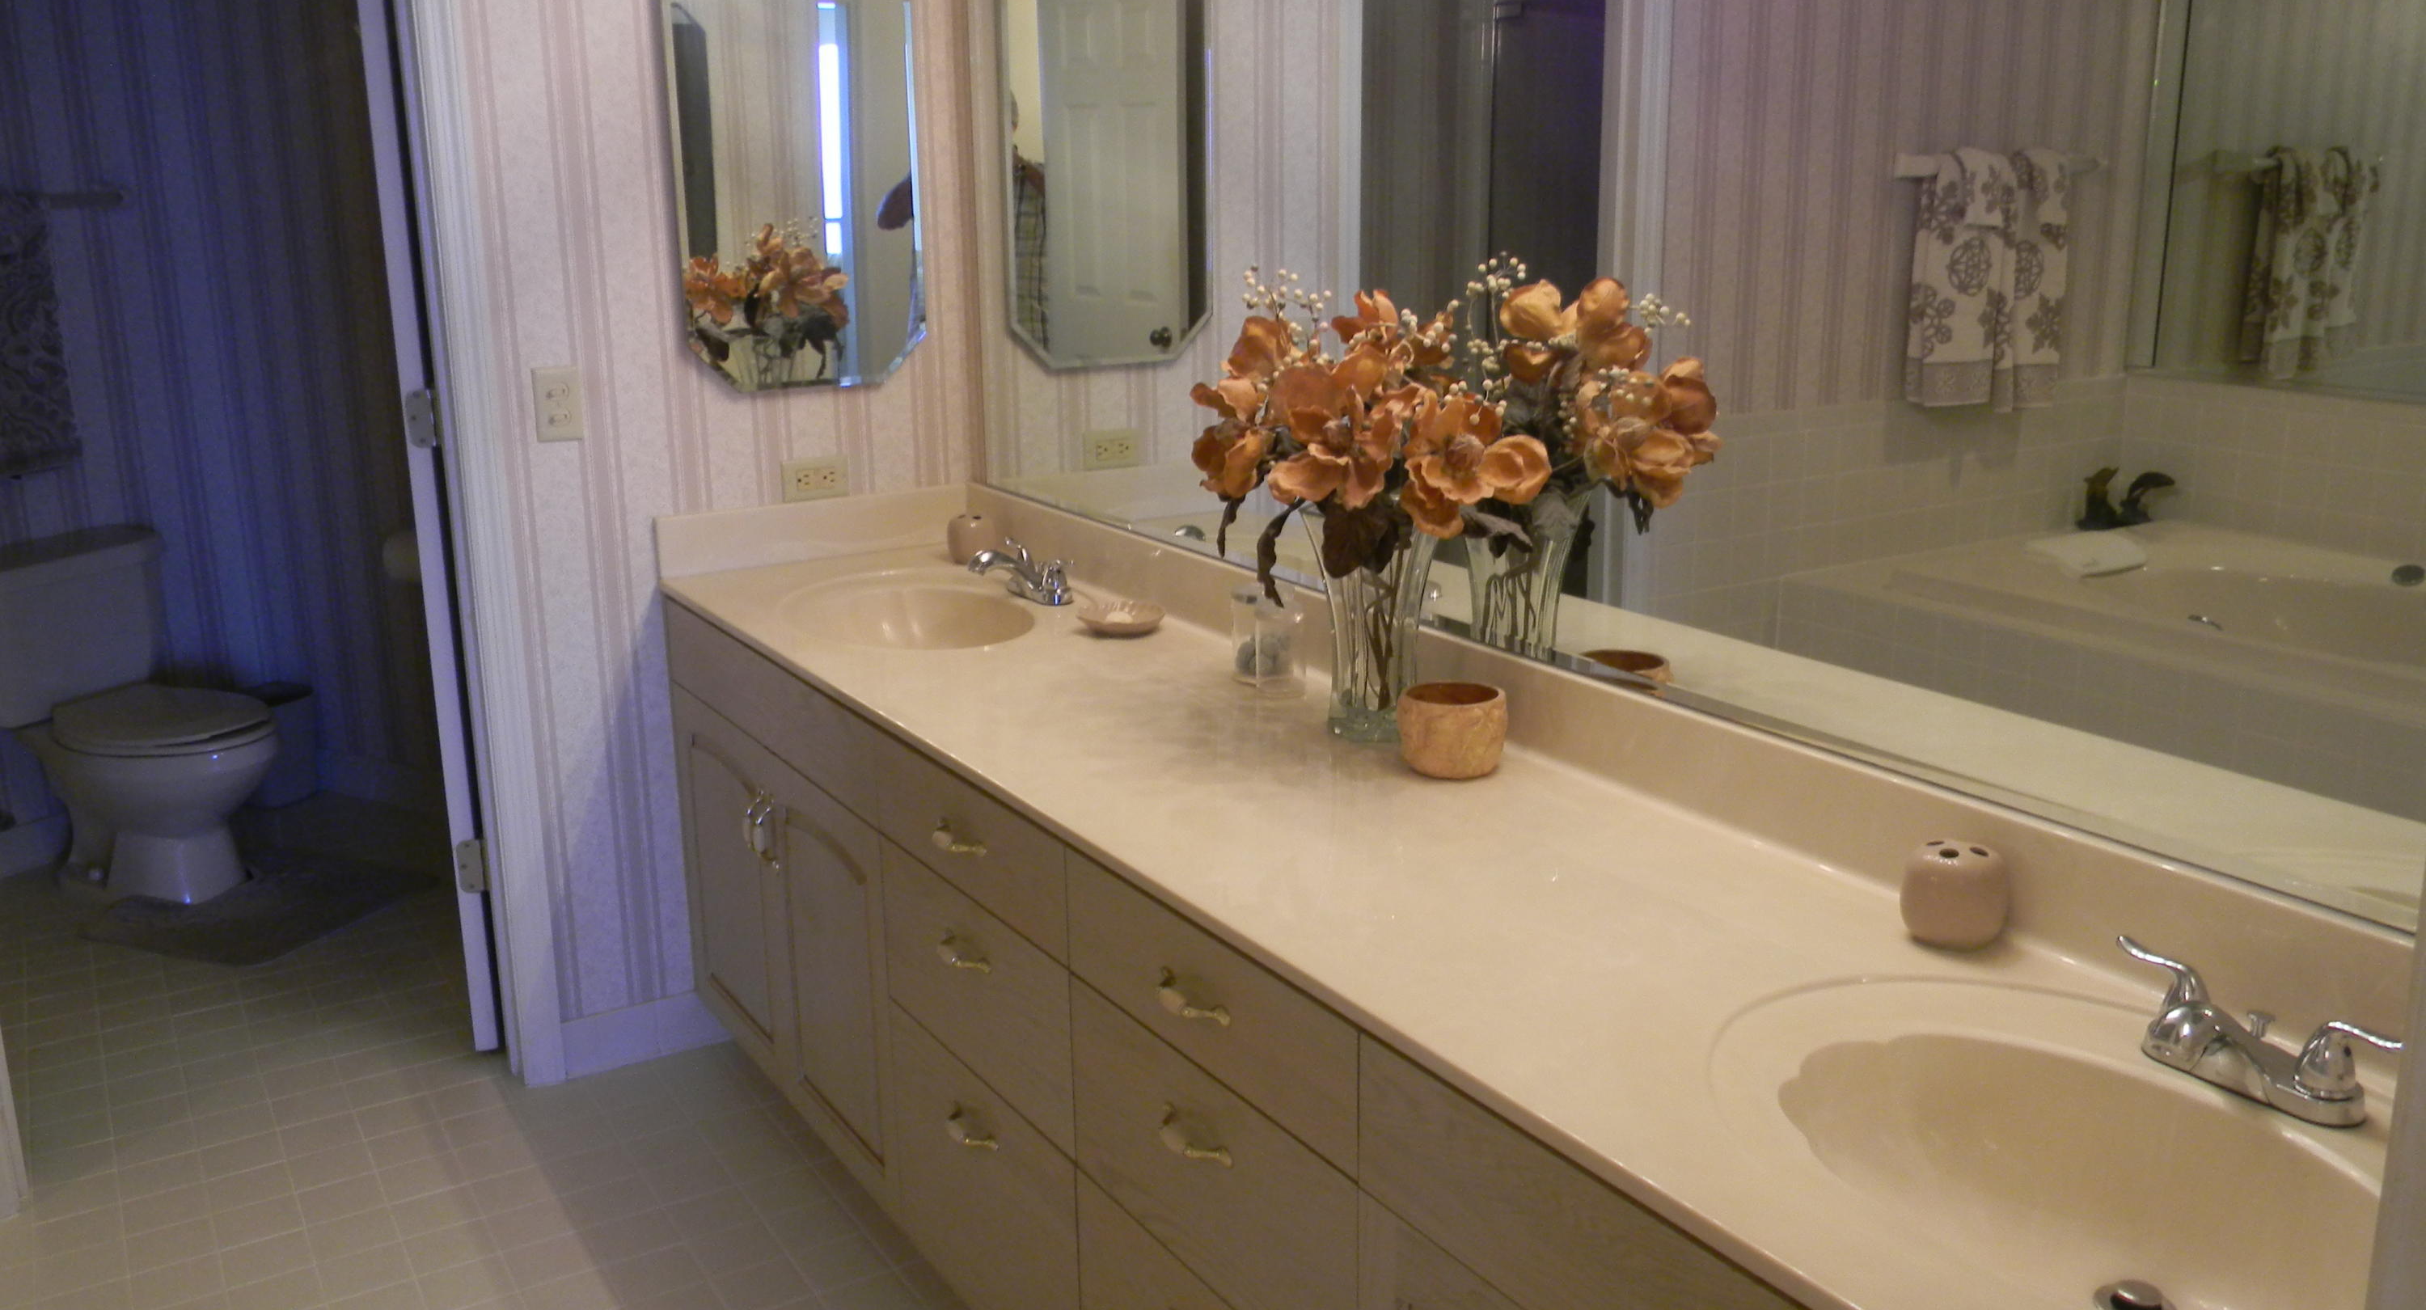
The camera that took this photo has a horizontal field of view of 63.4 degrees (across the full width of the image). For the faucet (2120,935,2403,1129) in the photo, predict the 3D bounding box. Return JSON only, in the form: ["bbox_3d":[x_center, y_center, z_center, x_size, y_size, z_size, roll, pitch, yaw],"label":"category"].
[{"bbox_3d":[0.712,0.265,1.370,0.165,0.090,0.205,-9,16,-30],"label":"faucet"}]

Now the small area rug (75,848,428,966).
[{"bbox_3d":[-1.983,0.509,4.116,0.540,0.016,0.570,5,15,22],"label":"small area rug"}]

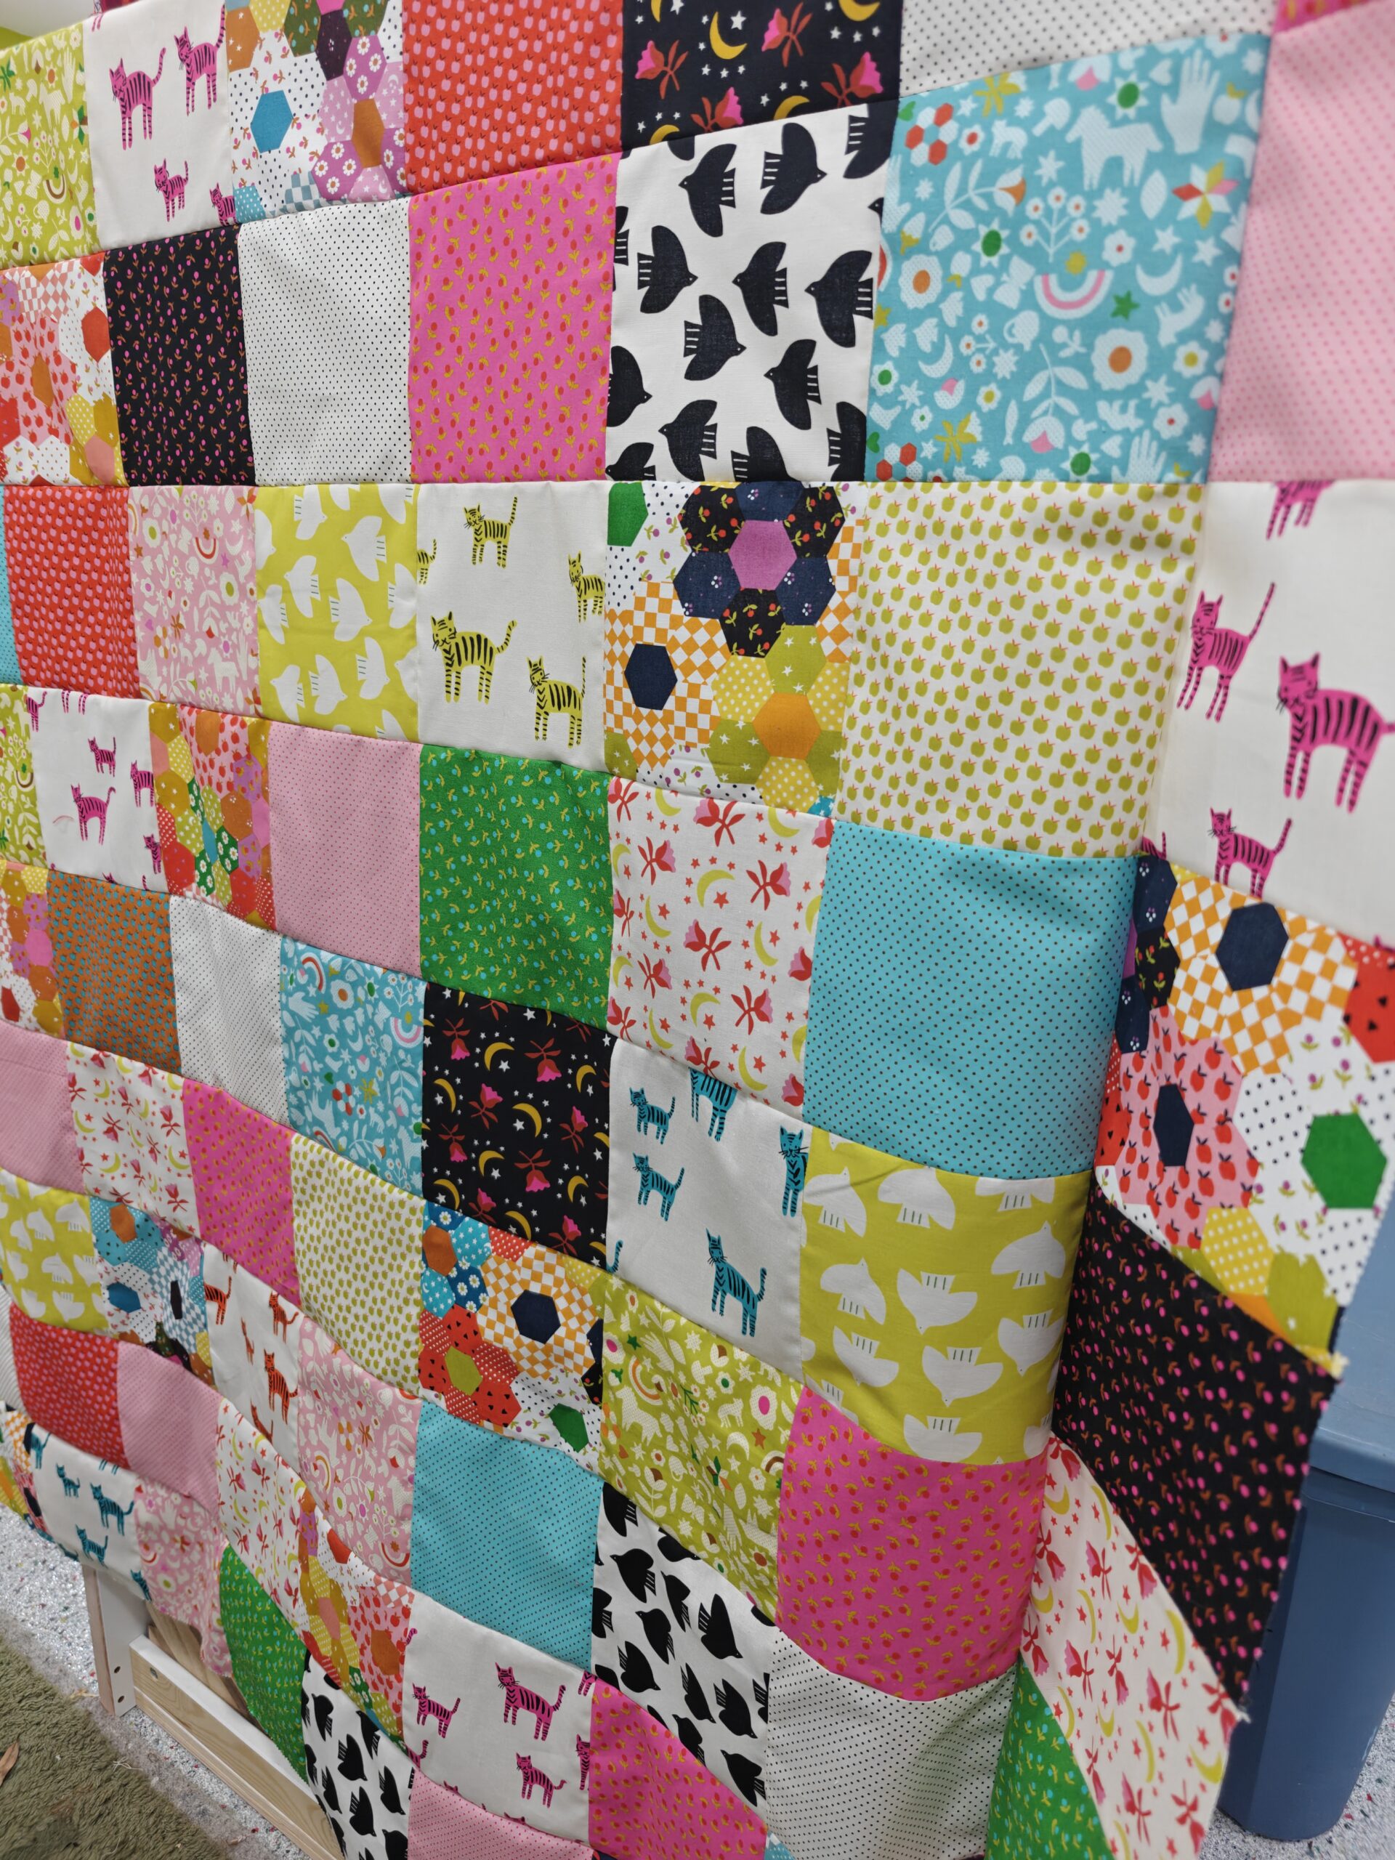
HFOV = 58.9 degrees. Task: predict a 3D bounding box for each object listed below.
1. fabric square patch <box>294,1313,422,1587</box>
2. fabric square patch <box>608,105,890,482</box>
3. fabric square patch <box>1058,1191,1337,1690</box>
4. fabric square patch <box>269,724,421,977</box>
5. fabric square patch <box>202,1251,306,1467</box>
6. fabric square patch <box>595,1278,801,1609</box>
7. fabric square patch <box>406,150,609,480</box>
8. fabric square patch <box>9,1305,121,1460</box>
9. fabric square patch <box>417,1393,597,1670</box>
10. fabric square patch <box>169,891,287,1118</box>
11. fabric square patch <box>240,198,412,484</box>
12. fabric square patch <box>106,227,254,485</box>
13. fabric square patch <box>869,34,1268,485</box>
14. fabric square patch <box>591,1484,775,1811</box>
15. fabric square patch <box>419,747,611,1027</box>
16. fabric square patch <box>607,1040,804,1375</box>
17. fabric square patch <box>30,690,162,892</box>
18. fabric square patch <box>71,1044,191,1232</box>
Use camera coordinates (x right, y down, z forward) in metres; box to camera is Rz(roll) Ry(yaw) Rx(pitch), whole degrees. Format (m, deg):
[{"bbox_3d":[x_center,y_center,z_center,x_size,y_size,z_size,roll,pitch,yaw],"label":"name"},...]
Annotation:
[{"bbox_3d":[-0.199,0.304,0.724,0.116,0.120,0.010,13,14,39],"label":"fabric square patch"},{"bbox_3d":[0.015,-0.225,0.449,0.116,0.117,0.010,14,18,34],"label":"fabric square patch"},{"bbox_3d":[0.143,0.147,0.378,0.014,0.122,0.115,-1,20,-11],"label":"fabric square patch"},{"bbox_3d":[-0.183,-0.043,0.641,0.117,0.118,0.010,13,18,33],"label":"fabric square patch"},{"bbox_3d":[-0.277,0.266,0.770,0.113,0.116,0.014,14,18,40],"label":"fabric square patch"},{"bbox_3d":[-0.004,0.234,0.572,0.115,0.117,0.010,15,19,38],"label":"fabric square patch"},{"bbox_3d":[-0.077,-0.240,0.497,0.113,0.114,0.010,13,18,34],"label":"fabric square patch"},{"bbox_3d":[-0.473,0.342,0.930,0.115,0.119,0.014,15,22,22],"label":"fabric square patch"},{"bbox_3d":[-0.100,0.312,0.637,0.115,0.115,0.014,11,15,27],"label":"fabric square patch"},{"bbox_3d":[-0.270,0.047,0.711,0.114,0.117,0.010,13,18,36],"label":"fabric square patch"},{"bbox_3d":[-0.174,-0.270,0.577,0.117,0.117,0.010,13,19,33],"label":"fabric square patch"},{"bbox_3d":[-0.263,-0.286,0.626,0.114,0.115,0.010,12,20,33],"label":"fabric square patch"},{"bbox_3d":[0.105,-0.195,0.373,0.113,0.116,0.010,13,17,34],"label":"fabric square patch"},{"bbox_3d":[-0.009,0.347,0.602,0.114,0.116,0.010,14,18,37],"label":"fabric square patch"},{"bbox_3d":[-0.084,-0.019,0.556,0.115,0.117,0.010,11,18,33],"label":"fabric square patch"},{"bbox_3d":[0.000,0.120,0.542,0.115,0.119,0.010,13,19,39],"label":"fabric square patch"},{"bbox_3d":[-0.373,-0.086,0.766,0.117,0.119,0.010,10,19,29],"label":"fabric square patch"},{"bbox_3d":[-0.368,0.138,0.808,0.115,0.115,0.012,11,20,27],"label":"fabric square patch"}]

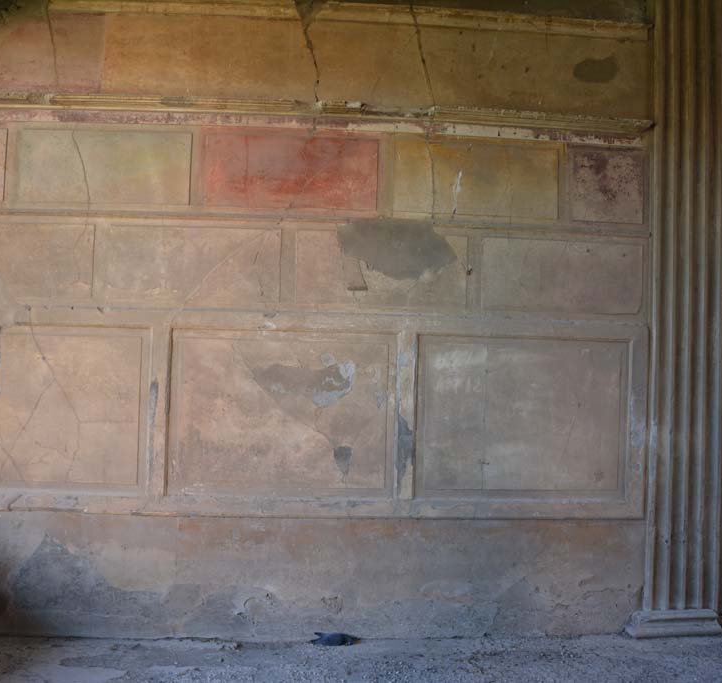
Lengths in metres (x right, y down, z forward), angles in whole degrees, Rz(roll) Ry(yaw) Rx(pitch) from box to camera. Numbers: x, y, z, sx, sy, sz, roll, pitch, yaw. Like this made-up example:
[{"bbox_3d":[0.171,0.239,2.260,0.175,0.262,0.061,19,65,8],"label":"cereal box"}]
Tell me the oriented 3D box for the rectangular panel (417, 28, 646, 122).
[{"bbox_3d":[1.042,-1.581,4.547,1.351,0.471,0.040,1,-1,-3],"label":"rectangular panel"}]

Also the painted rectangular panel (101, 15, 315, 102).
[{"bbox_3d":[-0.871,-1.637,4.444,1.213,0.449,0.040,1,-1,-3],"label":"painted rectangular panel"}]

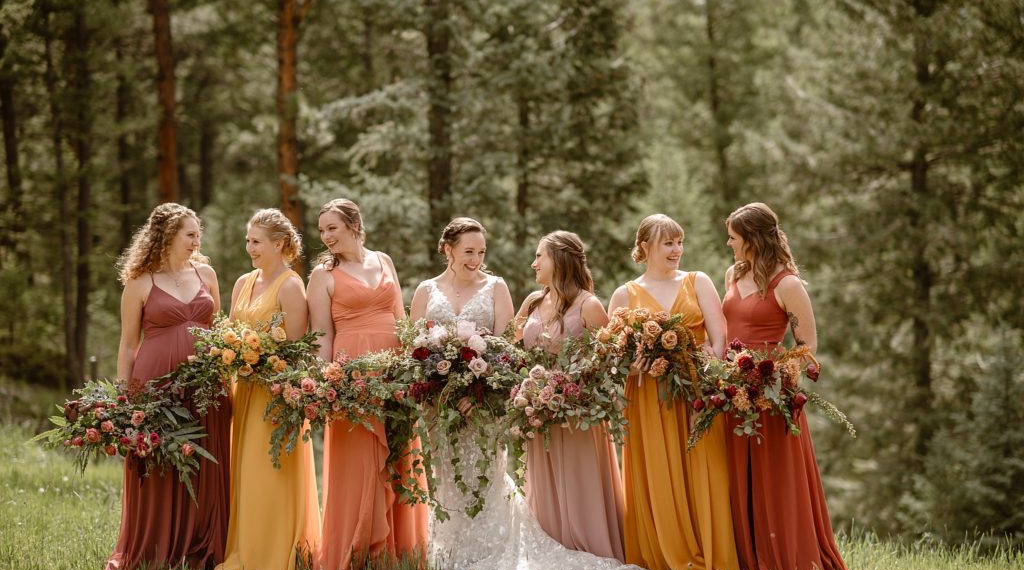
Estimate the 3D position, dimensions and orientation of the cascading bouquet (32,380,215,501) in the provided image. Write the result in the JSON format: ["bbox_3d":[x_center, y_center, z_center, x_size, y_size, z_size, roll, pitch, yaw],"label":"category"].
[{"bbox_3d":[-1.688,0.676,10.500,0.770,0.511,0.420,0,1,-12],"label":"cascading bouquet"}]

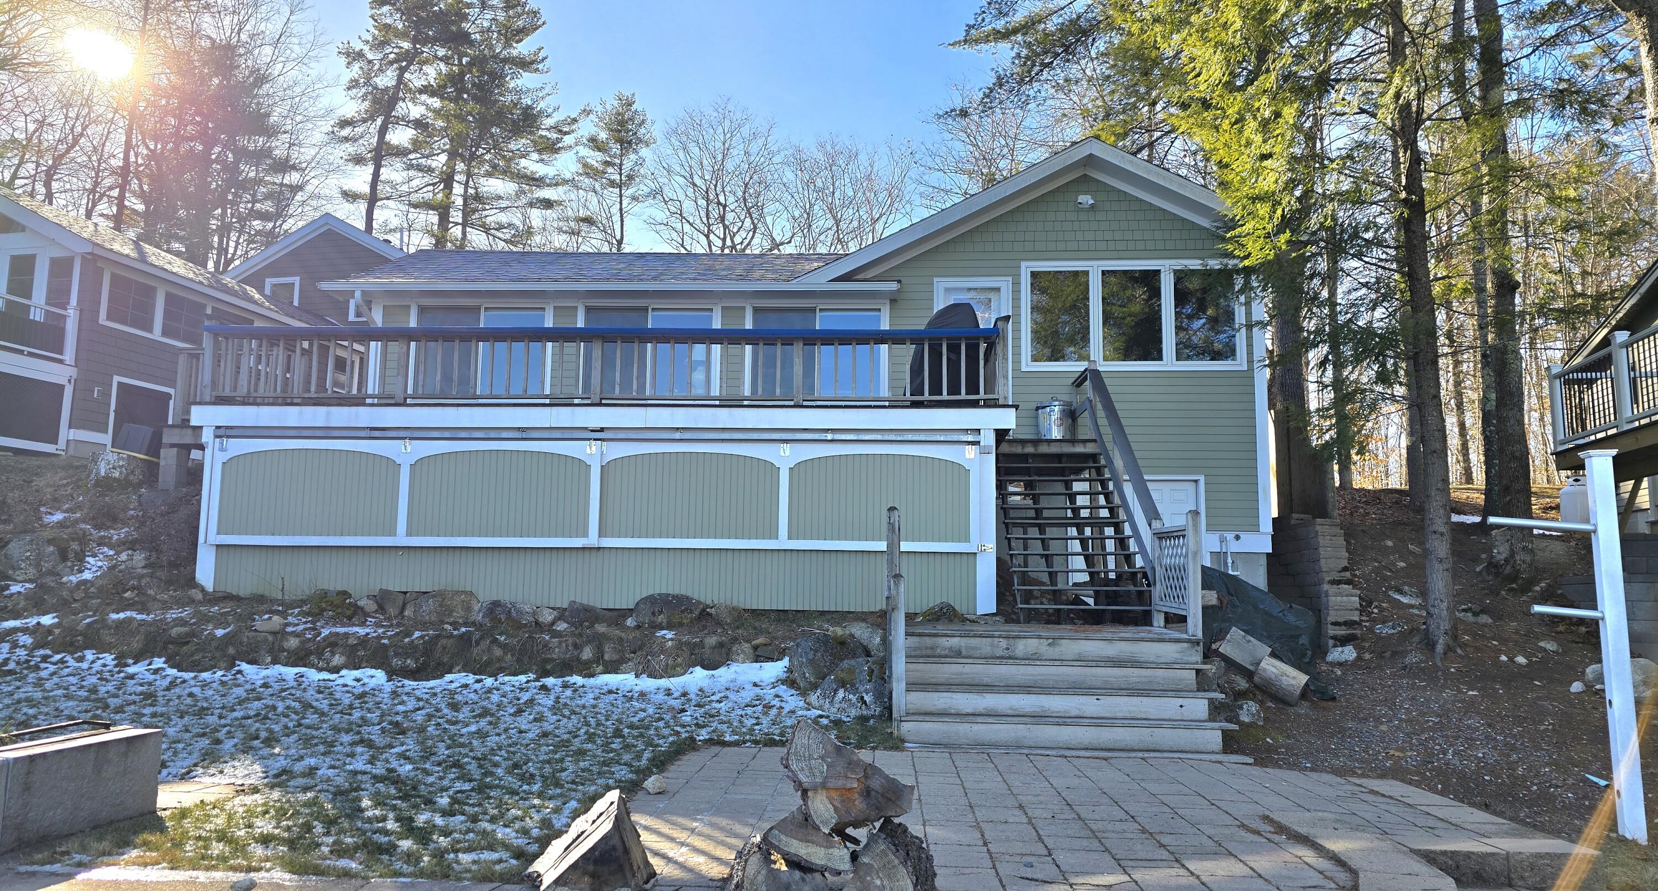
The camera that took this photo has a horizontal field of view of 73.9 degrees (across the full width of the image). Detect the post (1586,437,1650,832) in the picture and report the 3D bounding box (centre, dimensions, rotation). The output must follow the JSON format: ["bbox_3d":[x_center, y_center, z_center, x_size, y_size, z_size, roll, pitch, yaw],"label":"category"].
[{"bbox_3d":[3.464,0.867,4.856,0.100,1.710,0.100,-2,-7,15],"label":"post"}]

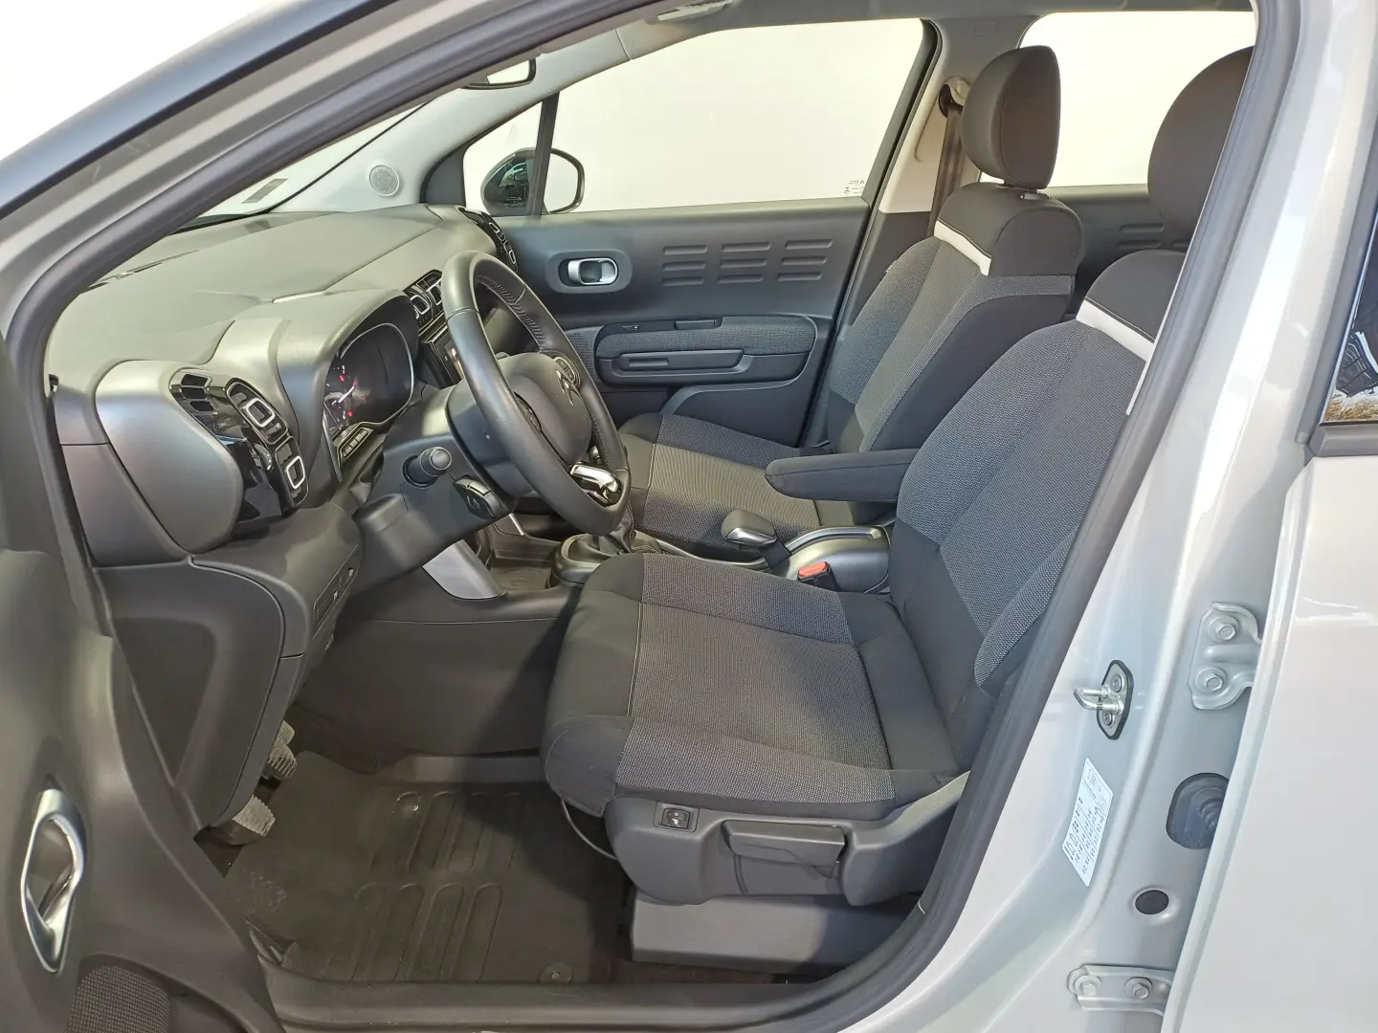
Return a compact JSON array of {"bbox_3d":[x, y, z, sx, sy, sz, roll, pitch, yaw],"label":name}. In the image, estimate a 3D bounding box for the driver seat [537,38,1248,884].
[{"bbox_3d":[0.232,-0.046,1.217,0.850,0.960,0.530,-1,24,1],"label":"driver seat"}]

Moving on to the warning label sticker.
[{"bbox_3d":[0.367,0.281,0.915,0.003,0.102,0.053,4,21,-6],"label":"warning label sticker"}]

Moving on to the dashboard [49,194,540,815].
[{"bbox_3d":[-0.598,-0.144,1.577,0.580,0.580,1.400,-1,24,1],"label":"dashboard"}]

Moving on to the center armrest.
[{"bbox_3d":[0.267,-0.072,1.545,0.320,0.075,0.085,-1,24,1],"label":"center armrest"}]

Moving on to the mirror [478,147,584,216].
[{"bbox_3d":[-0.355,-0.768,2.288,0.235,0.165,0.120,-10,25,-19],"label":"mirror"}]

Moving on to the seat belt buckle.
[{"bbox_3d":[0.207,0.110,1.577,0.052,0.080,0.030,-16,23,8],"label":"seat belt buckle"}]

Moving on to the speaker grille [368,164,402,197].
[{"bbox_3d":[-0.625,-0.692,2.046,0.070,0.070,0.015,-13,9,-24],"label":"speaker grille"}]

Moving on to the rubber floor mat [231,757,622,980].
[{"bbox_3d":[-0.386,0.499,1.461,0.640,0.040,0.460,-1,24,1],"label":"rubber floor mat"}]

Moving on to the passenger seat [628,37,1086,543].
[{"bbox_3d":[0.224,-0.341,1.869,0.850,0.980,0.530,-1,24,1],"label":"passenger seat"}]

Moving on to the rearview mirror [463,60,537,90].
[{"bbox_3d":[-0.269,-0.628,1.359,0.035,0.070,0.240,5,25,15],"label":"rearview mirror"}]

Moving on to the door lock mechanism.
[{"bbox_3d":[0.346,0.157,0.853,0.042,0.075,0.038,4,21,-6],"label":"door lock mechanism"}]

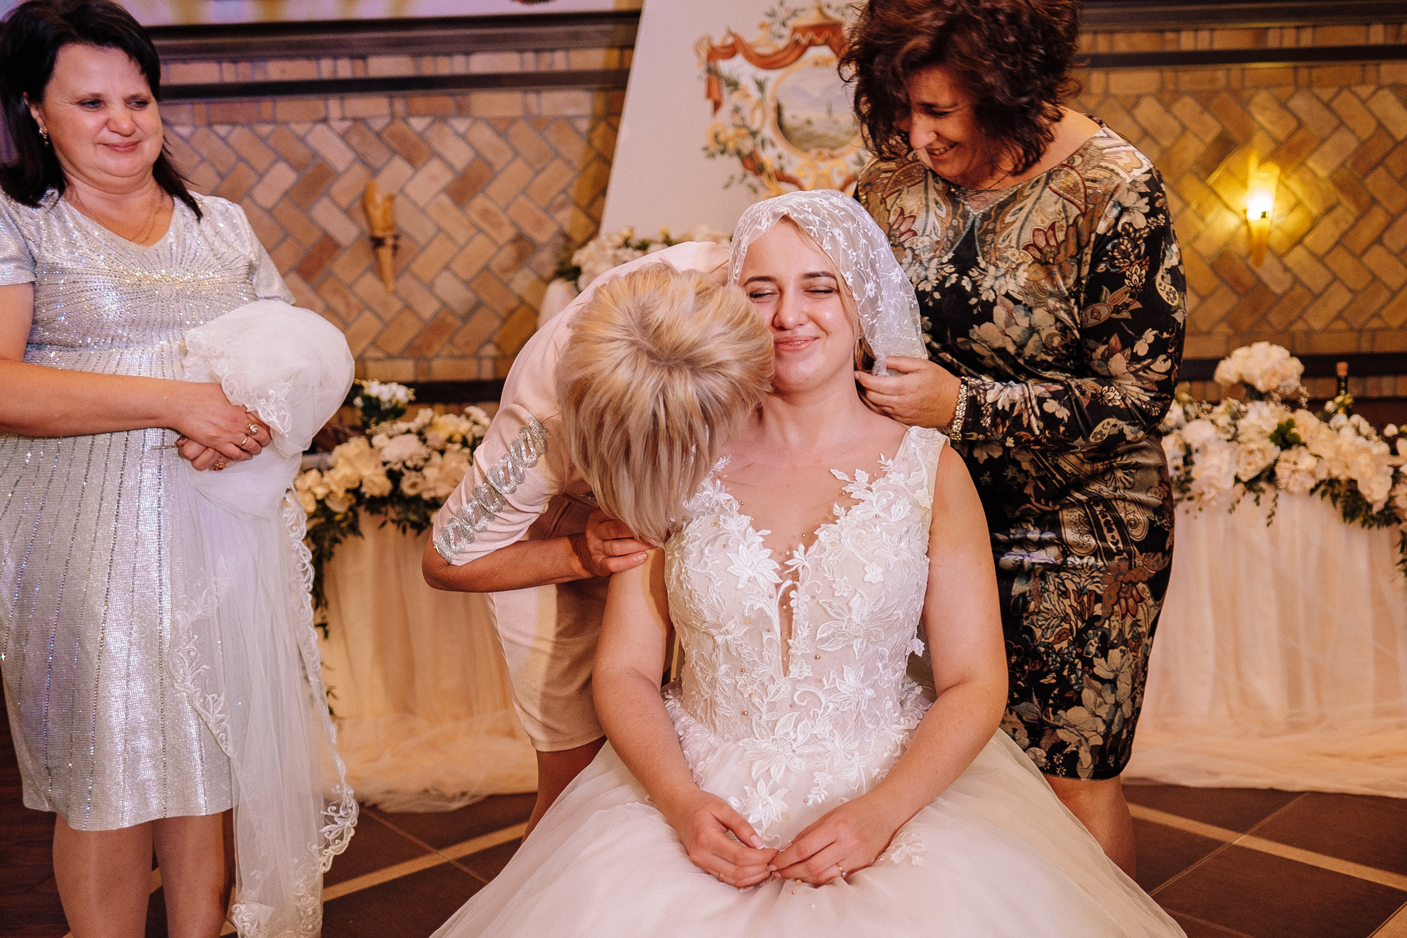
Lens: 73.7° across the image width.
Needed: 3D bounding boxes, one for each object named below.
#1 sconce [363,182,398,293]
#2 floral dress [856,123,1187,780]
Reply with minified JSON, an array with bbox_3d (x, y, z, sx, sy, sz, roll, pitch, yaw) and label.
[{"bbox_3d":[-1.578,-1.132,4.580,0.140,0.530,0.170,-2,4,-1],"label":"sconce"},{"bbox_3d":[0.470,-0.014,1.380,0.500,0.950,0.400,1,5,30],"label":"floral dress"}]

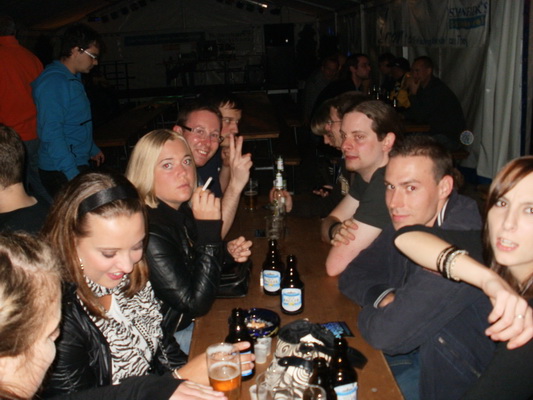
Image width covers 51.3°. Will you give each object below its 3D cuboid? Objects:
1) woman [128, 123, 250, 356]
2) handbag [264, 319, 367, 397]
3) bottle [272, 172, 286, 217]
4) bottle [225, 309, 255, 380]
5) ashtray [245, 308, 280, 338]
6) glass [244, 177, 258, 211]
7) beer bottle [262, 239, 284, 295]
[{"bbox_3d":[-0.257,0.428,1.790,0.620,1.300,0.500,1,15,10],"label":"woman"},{"bbox_3d":[0.116,0.364,1.341,0.240,0.125,0.190,0,15,5],"label":"handbag"},{"bbox_3d":[0.062,-0.018,2.574,0.062,0.225,0.062,-2,15,0],"label":"bottle"},{"bbox_3d":[-0.065,0.345,1.343,0.069,0.171,0.069,-2,15,0],"label":"bottle"},{"bbox_3d":[-0.034,0.352,1.567,0.143,0.040,0.143,-2,15,0],"label":"ashtray"},{"bbox_3d":[-0.074,-0.027,2.757,0.069,0.156,0.069,-2,15,0],"label":"glass"},{"bbox_3d":[0.025,0.217,1.812,0.069,0.171,0.069,-2,15,0],"label":"beer bottle"}]

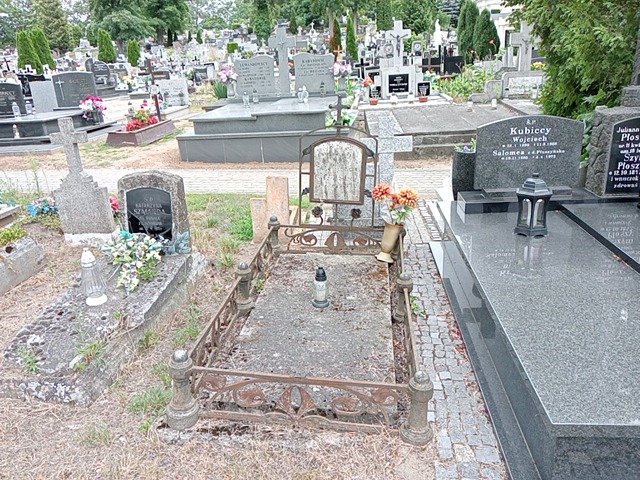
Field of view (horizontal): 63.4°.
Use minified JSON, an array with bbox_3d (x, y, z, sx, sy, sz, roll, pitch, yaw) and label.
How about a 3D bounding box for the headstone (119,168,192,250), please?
[{"bbox_3d":[-1.180,-0.206,3.818,0.480,0.590,0.180,1,20,7],"label":"headstone"}]

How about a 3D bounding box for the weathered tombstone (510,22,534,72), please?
[{"bbox_3d":[4.280,-3.950,10.588,0.680,0.960,0.160,0,20,4],"label":"weathered tombstone"}]

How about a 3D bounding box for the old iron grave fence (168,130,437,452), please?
[{"bbox_3d":[0.017,-0.009,2.946,1.120,1.010,2.150,1,20,7],"label":"old iron grave fence"}]

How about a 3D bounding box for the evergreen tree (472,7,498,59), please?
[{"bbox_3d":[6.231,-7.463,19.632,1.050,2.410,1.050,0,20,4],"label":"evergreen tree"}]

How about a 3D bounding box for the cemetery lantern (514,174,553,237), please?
[{"bbox_3d":[1.475,-0.244,3.553,0.235,0.385,0.225,0,20,4],"label":"cemetery lantern"}]

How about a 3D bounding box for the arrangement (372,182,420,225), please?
[{"bbox_3d":[0.530,-0.249,3.632,0.320,0.290,0.260,1,20,6],"label":"arrangement"}]

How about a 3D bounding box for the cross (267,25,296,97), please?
[{"bbox_3d":[-0.709,-3.284,9.553,0.520,1.250,0.140,0,20,4],"label":"cross"}]

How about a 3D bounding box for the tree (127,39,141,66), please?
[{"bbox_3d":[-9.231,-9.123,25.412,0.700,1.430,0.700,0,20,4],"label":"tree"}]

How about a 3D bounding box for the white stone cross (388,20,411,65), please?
[{"bbox_3d":[1.455,-3.650,9.633,0.470,0.800,0.130,0,20,4],"label":"white stone cross"}]

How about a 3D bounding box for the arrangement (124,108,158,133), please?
[{"bbox_3d":[-3.358,-2.254,9.766,0.600,0.400,0.750,0,20,4],"label":"arrangement"}]

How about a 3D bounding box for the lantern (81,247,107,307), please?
[{"bbox_3d":[-1.328,0.210,3.026,0.130,0.330,0.130,0,20,4],"label":"lantern"}]

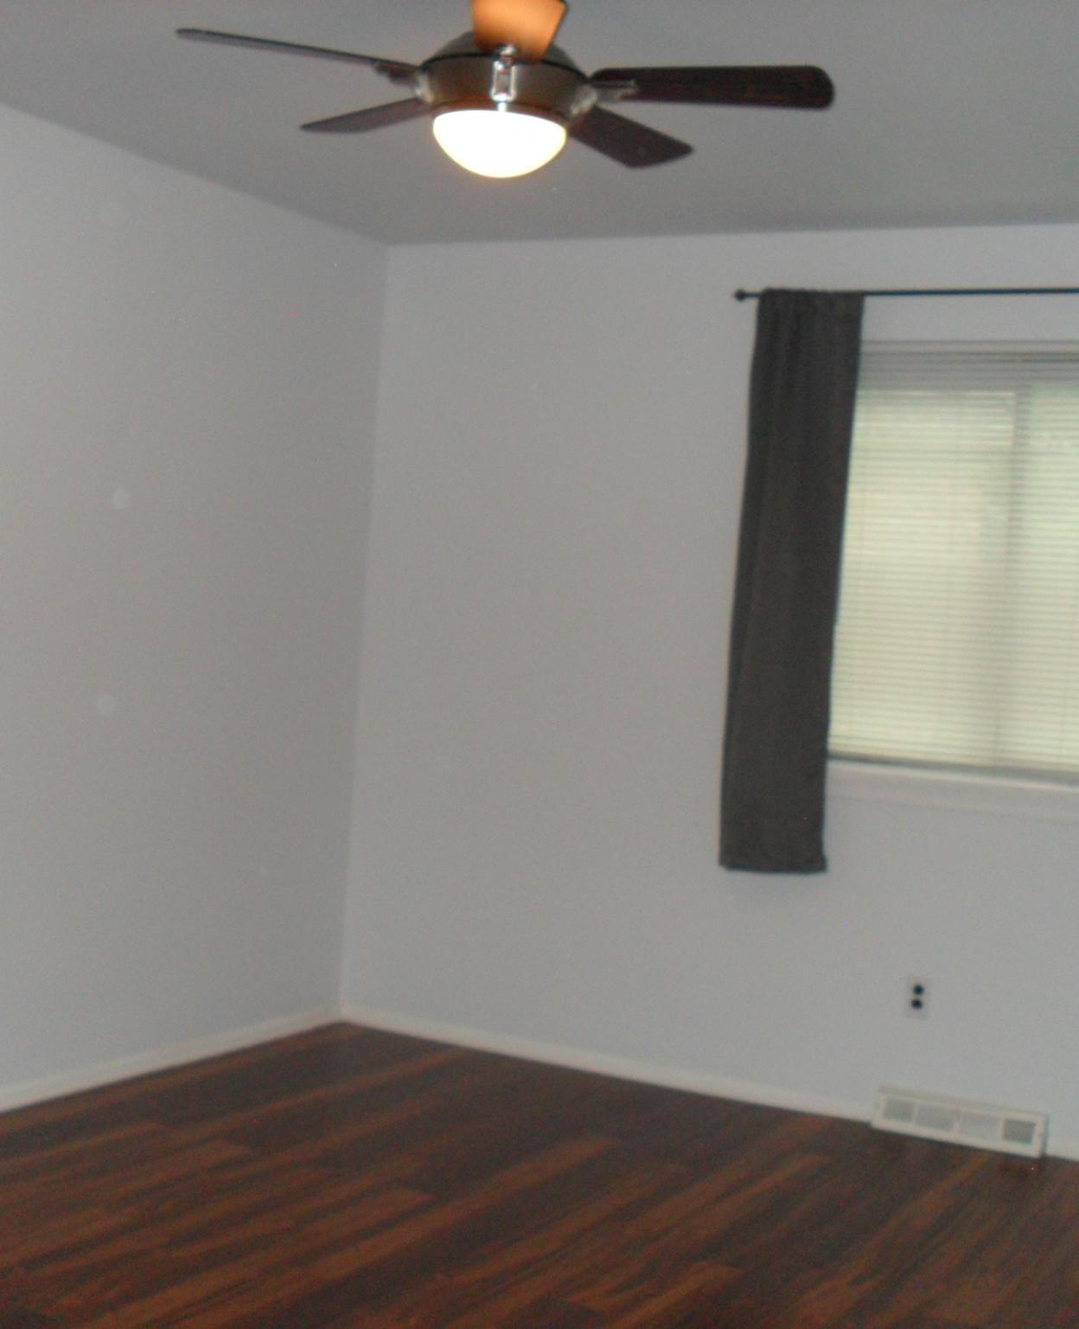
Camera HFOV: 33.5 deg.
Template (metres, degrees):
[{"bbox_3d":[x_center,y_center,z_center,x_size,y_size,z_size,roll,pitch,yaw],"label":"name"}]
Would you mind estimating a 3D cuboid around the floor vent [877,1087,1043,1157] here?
[{"bbox_3d":[1.113,1.214,4.753,0.450,0.100,0.070,5,1,27],"label":"floor vent"}]

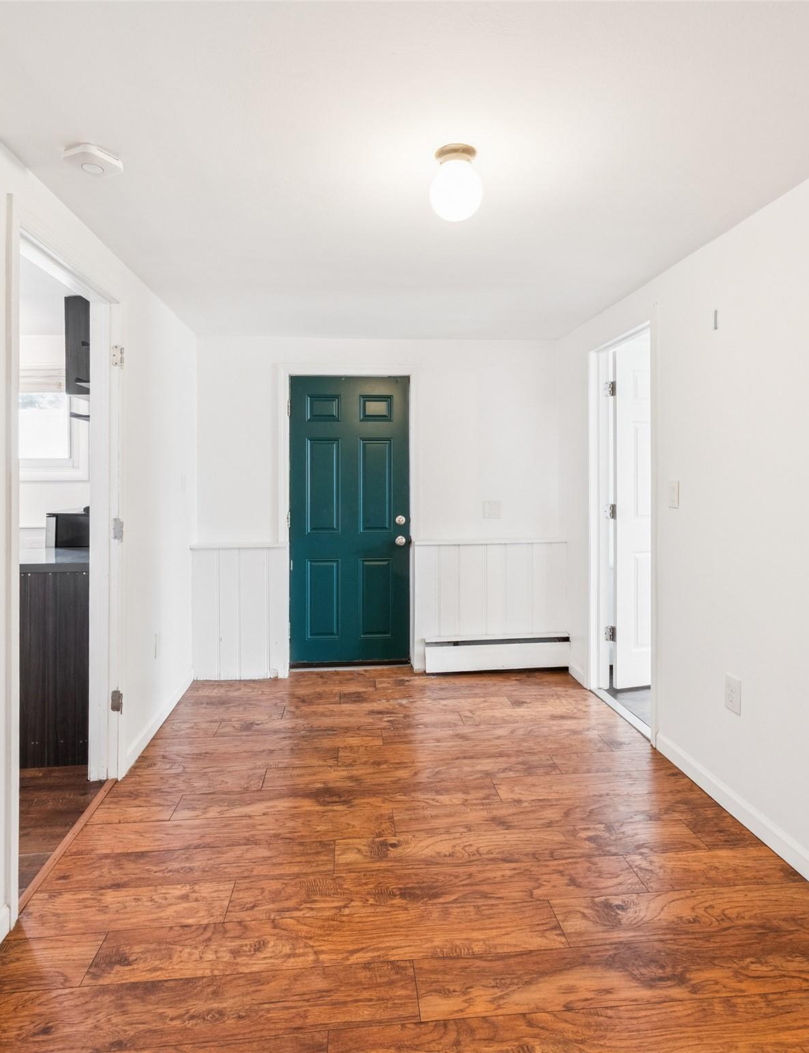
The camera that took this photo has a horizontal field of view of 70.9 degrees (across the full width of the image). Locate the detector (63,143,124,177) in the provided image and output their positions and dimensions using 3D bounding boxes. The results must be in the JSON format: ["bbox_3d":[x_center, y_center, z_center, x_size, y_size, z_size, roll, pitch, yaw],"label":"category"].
[{"bbox_3d":[-0.926,-1.086,1.695,0.122,0.034,0.122,1,3,23],"label":"detector"}]

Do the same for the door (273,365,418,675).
[{"bbox_3d":[-0.397,-0.044,3.830,0.965,2.090,0.130,0,1,-6],"label":"door"}]

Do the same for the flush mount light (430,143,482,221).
[{"bbox_3d":[0.156,-1.010,1.695,0.155,0.188,0.155,0,3,0],"label":"flush mount light"}]

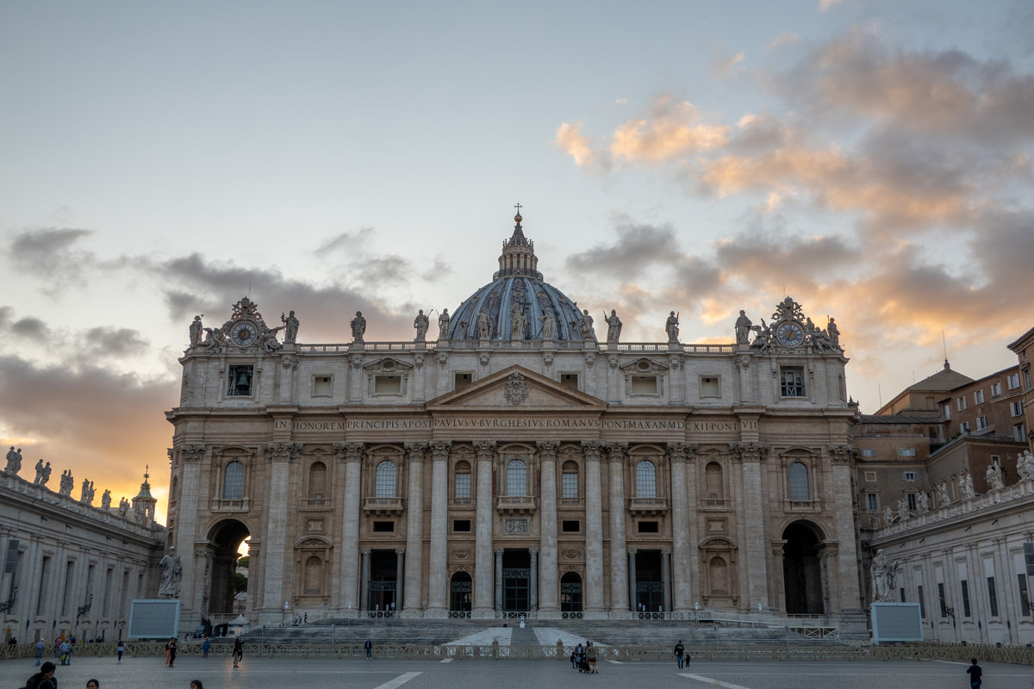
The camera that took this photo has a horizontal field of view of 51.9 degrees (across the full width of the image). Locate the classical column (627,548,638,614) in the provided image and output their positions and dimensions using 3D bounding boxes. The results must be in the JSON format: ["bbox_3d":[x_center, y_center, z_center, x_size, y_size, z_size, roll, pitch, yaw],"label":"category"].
[{"bbox_3d":[19.670,40.010,179.780,1.530,10.210,1.500,0,-15,0],"label":"classical column"}]

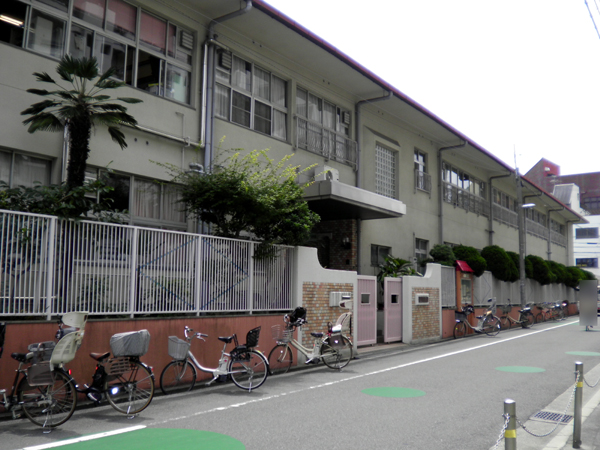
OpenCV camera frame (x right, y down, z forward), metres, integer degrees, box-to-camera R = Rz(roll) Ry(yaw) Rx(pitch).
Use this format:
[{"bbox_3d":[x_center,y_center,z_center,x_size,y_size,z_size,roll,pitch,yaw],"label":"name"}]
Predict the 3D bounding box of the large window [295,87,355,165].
[{"bbox_3d":[0.794,-2.823,17.952,0.180,1.730,3.336,-4,-8,34],"label":"large window"}]

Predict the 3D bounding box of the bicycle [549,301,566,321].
[{"bbox_3d":[14.317,4.763,33.600,1.650,1.100,0.580,5,-8,-32],"label":"bicycle"}]

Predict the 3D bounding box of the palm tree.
[{"bbox_3d":[-3.532,-0.182,9.567,2.000,5.200,2.000,-3,-7,33],"label":"palm tree"}]

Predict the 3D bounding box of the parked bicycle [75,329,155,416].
[{"bbox_3d":[-2.664,1.815,7.622,1.750,1.130,0.570,2,-6,-15],"label":"parked bicycle"}]

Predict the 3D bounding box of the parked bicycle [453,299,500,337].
[{"bbox_3d":[6.122,3.235,21.060,1.750,1.320,0.580,2,-7,-10],"label":"parked bicycle"}]

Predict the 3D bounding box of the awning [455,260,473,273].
[{"bbox_3d":[5.912,1.499,21.666,0.320,0.420,1.350,-4,-8,34],"label":"awning"}]

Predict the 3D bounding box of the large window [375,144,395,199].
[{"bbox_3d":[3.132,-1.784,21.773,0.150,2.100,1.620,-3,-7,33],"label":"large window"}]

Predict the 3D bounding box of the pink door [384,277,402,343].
[{"bbox_3d":[2.755,2.473,17.700,0.060,1.840,1.285,-4,-8,34],"label":"pink door"}]

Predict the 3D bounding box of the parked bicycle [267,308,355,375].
[{"bbox_3d":[0.215,2.239,12.055,1.810,1.280,0.600,2,-6,-17],"label":"parked bicycle"}]

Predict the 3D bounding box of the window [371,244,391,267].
[{"bbox_3d":[2.772,1.086,20.638,0.120,0.737,1.588,-4,-8,34],"label":"window"}]

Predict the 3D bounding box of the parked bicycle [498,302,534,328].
[{"bbox_3d":[9.229,3.852,25.774,1.800,1.150,0.570,3,-6,-19],"label":"parked bicycle"}]

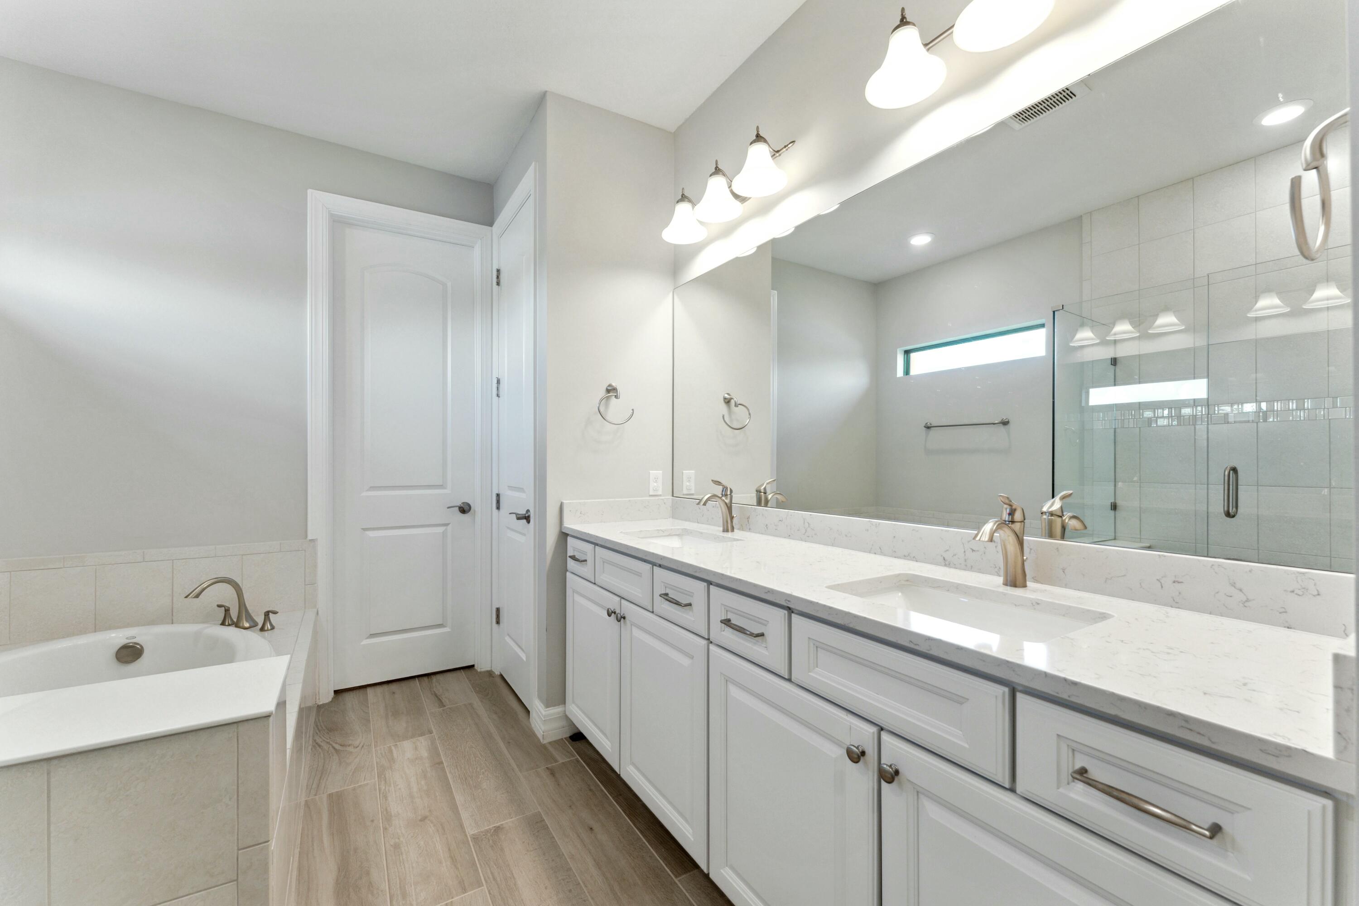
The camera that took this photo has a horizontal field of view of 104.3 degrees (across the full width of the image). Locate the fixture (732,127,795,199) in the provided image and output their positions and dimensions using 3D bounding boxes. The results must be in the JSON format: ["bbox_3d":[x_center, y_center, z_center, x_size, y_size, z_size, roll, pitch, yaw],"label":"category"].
[{"bbox_3d":[0.293,-1.047,1.863,0.212,0.207,0.200,0,-1,-32],"label":"fixture"}]

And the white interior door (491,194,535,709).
[{"bbox_3d":[-0.835,-0.001,2.709,0.045,2.430,0.610,0,-1,-32],"label":"white interior door"}]

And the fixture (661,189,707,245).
[{"bbox_3d":[0.030,-1.041,2.280,0.212,0.207,0.196,0,-1,0],"label":"fixture"}]

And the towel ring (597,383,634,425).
[{"bbox_3d":[-0.296,-0.220,2.392,0.180,0.197,0.078,0,-1,-32],"label":"towel ring"}]

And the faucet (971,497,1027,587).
[{"bbox_3d":[0.723,0.198,1.183,0.170,0.210,0.050,0,-1,-32],"label":"faucet"}]

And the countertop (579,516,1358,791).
[{"bbox_3d":[0.308,0.322,1.546,0.568,0.029,2.137,0,-1,-32],"label":"countertop"}]

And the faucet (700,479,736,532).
[{"bbox_3d":[0.148,0.210,2.090,0.170,0.210,0.050,0,-1,-32],"label":"faucet"}]

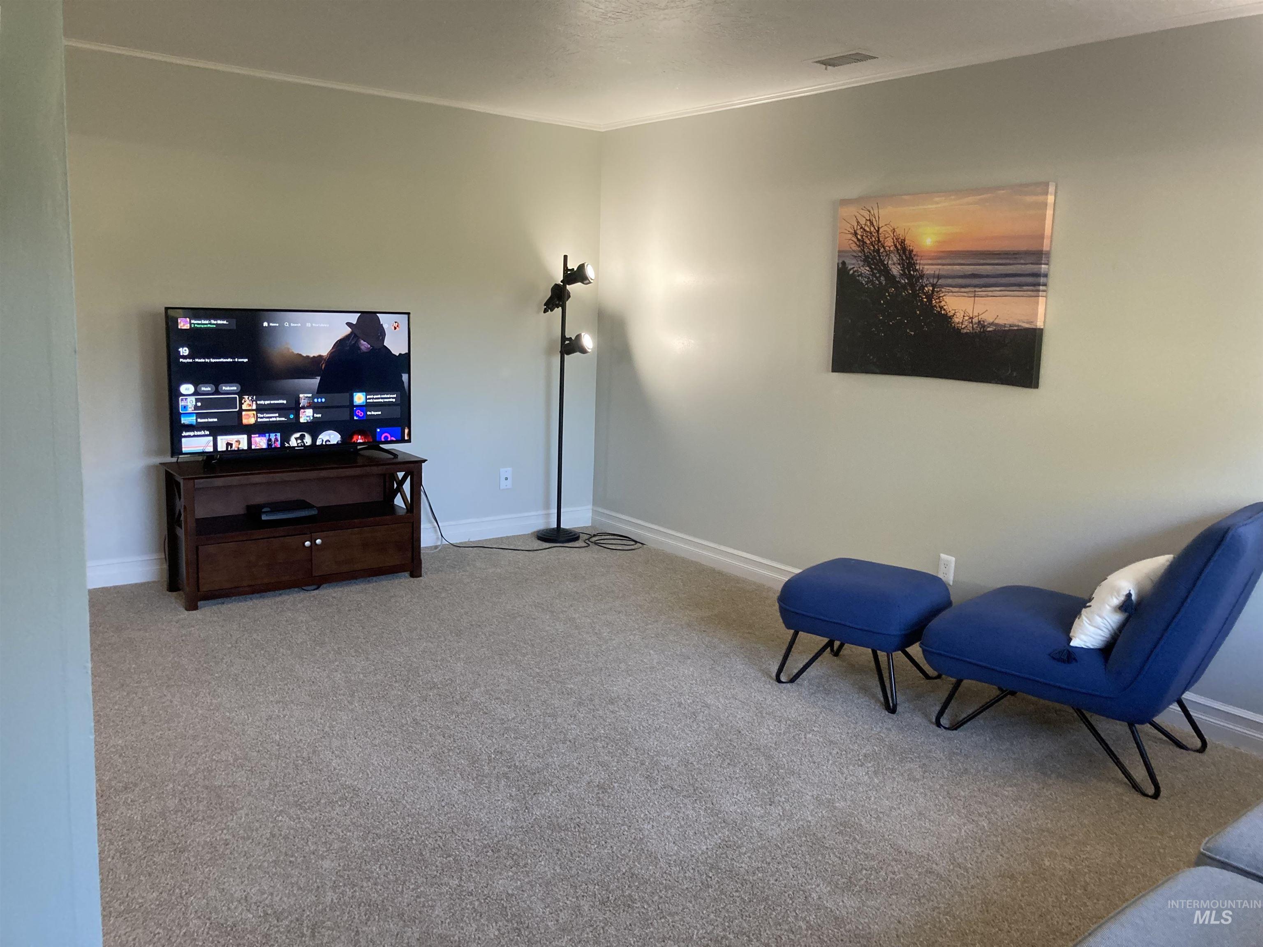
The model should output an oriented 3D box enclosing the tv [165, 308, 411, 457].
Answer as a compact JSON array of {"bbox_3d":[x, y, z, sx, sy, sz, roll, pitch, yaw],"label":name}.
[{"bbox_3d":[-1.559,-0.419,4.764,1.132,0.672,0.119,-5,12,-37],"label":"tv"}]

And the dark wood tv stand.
[{"bbox_3d":[-1.575,0.241,4.840,1.137,0.596,0.407,-5,12,-37],"label":"dark wood tv stand"}]

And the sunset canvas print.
[{"bbox_3d":[1.249,-0.774,4.243,0.040,0.763,1.011,-5,11,-37],"label":"sunset canvas print"}]

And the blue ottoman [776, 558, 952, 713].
[{"bbox_3d":[0.885,0.591,3.877,0.521,0.417,0.526,10,12,39],"label":"blue ottoman"}]

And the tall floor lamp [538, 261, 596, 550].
[{"bbox_3d":[-0.376,-0.423,5.883,0.288,1.643,0.258,7,11,25],"label":"tall floor lamp"}]

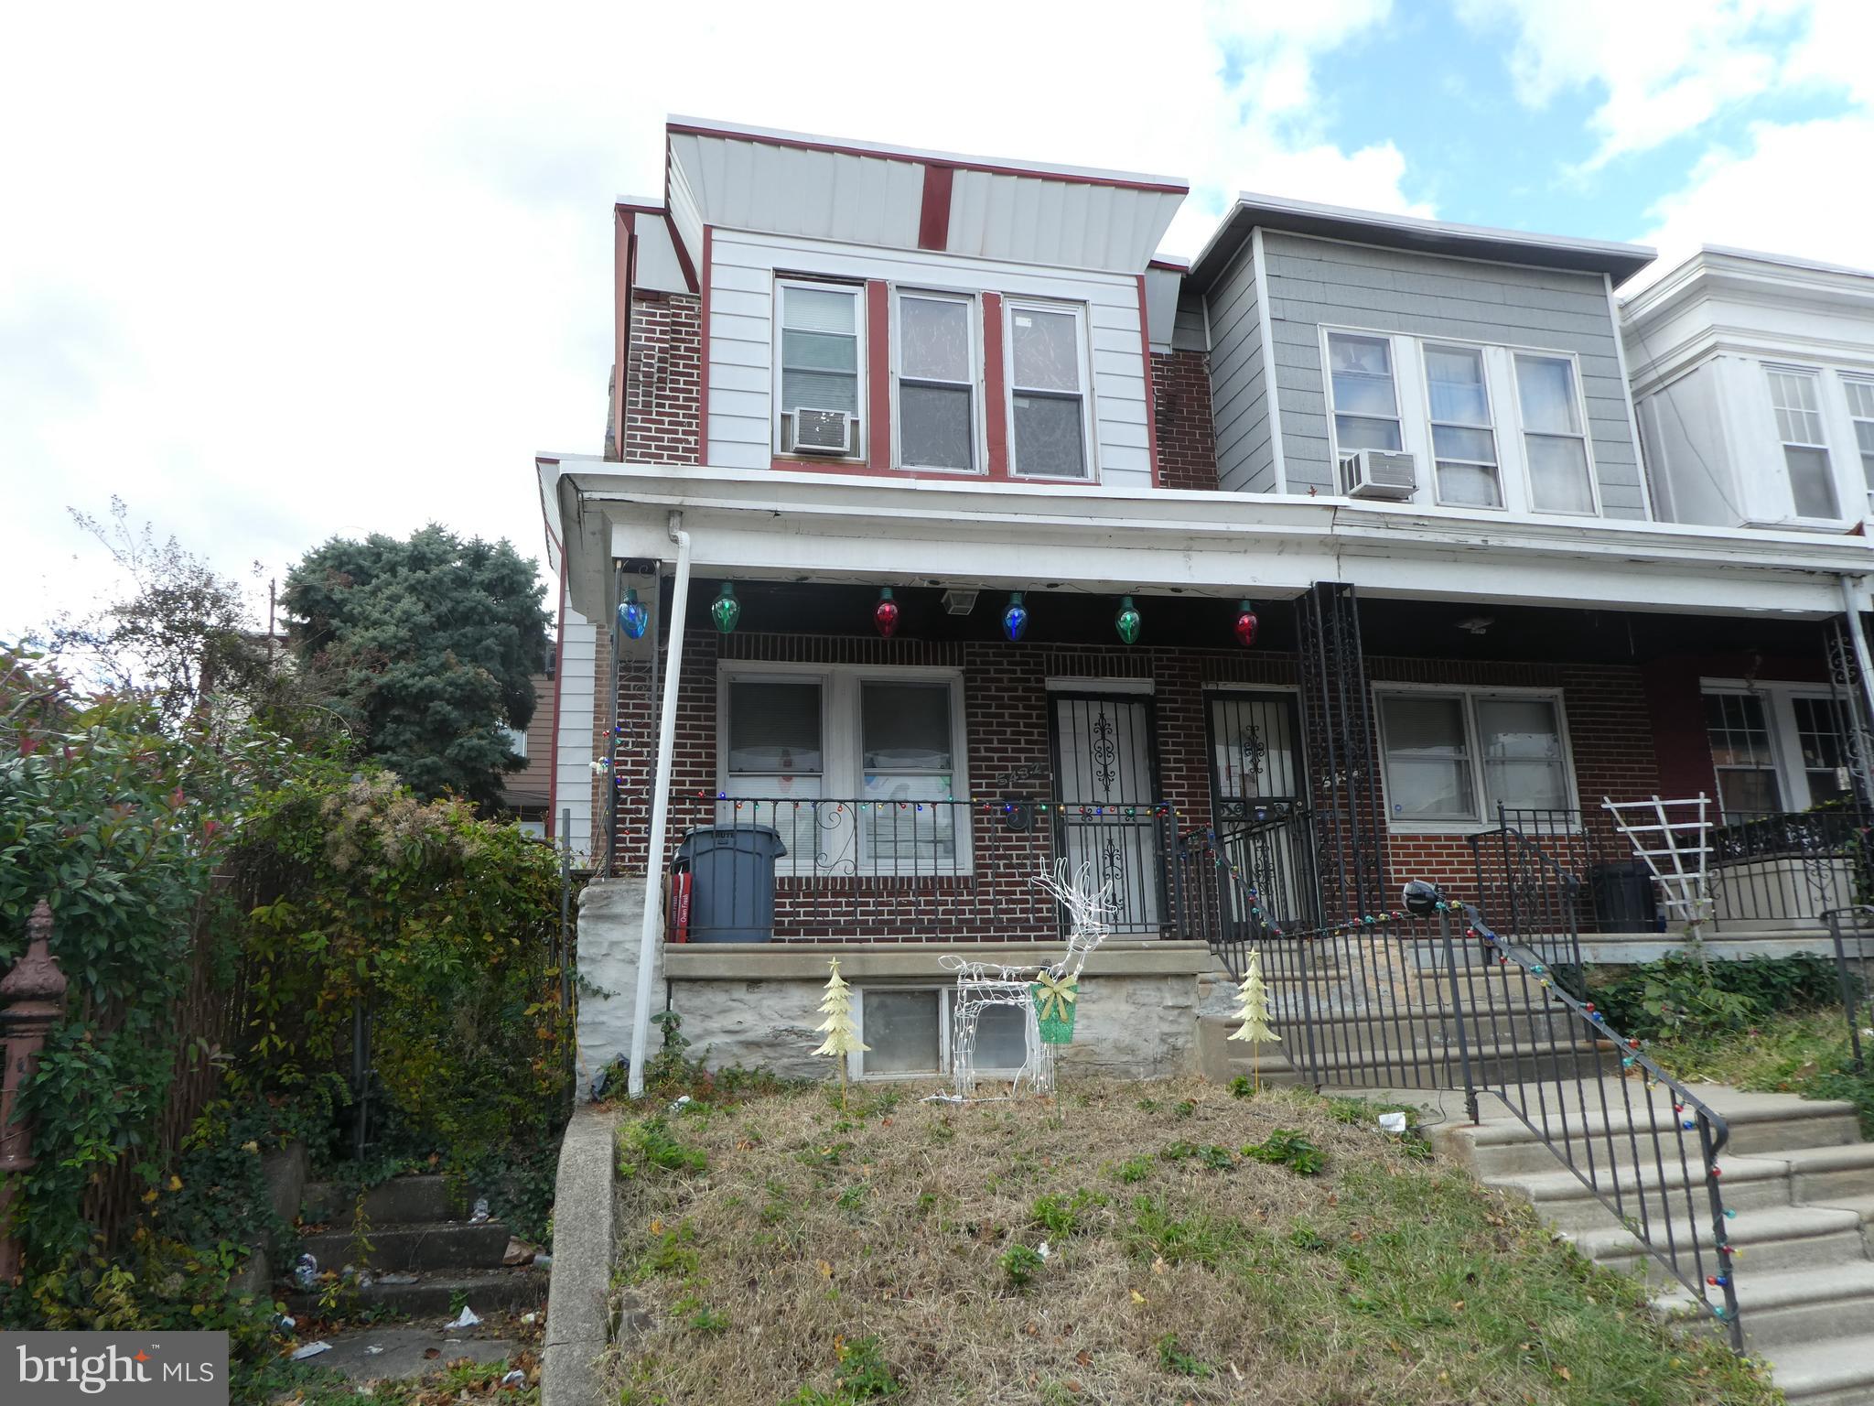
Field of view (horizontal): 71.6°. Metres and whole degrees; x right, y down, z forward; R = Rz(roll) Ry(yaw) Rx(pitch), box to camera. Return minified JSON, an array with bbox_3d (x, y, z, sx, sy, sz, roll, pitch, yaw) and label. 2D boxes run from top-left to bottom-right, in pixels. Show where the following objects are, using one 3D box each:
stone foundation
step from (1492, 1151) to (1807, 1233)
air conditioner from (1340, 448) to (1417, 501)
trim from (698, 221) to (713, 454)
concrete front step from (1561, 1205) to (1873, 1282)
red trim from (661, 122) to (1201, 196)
[{"bbox_3d":[-0.179,1.560,7.250,3.506,1.088,0.530,2,-15,-12],"label":"stone foundation"},{"bbox_3d":[2.667,1.861,4.957,1.106,0.165,0.310,2,-15,-12],"label":"step"},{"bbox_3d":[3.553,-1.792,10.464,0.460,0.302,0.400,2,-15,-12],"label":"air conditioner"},{"bbox_3d":[-1.694,-2.541,9.534,0.049,2.144,0.060,2,-15,-12],"label":"trim"},{"bbox_3d":[2.730,1.949,4.661,1.106,0.165,0.310,2,-15,-12],"label":"concrete front step"},{"bbox_3d":[0.017,-4.171,10.021,4.100,0.051,0.050,2,-15,-12],"label":"red trim"}]

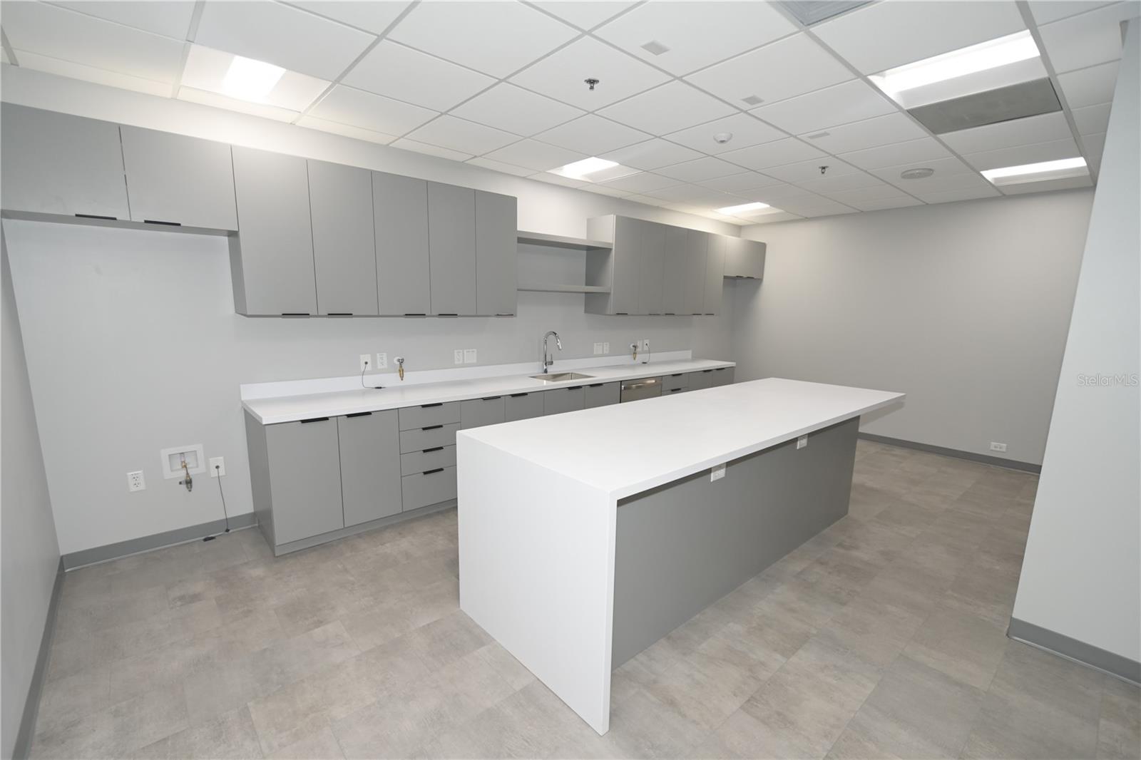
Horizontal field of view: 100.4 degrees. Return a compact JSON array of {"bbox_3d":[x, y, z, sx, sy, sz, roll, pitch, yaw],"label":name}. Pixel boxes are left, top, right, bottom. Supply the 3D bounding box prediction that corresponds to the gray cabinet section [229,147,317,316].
[{"bbox_3d":[-1.830,-0.869,2.924,0.375,0.917,0.380,-7,12,-40],"label":"gray cabinet section"}]

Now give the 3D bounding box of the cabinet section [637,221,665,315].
[{"bbox_3d":[0.725,-1.164,5.045,0.373,0.917,0.380,-7,12,-40],"label":"cabinet section"}]

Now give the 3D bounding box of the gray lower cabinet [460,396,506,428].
[{"bbox_3d":[-0.845,0.484,3.877,0.381,0.772,0.570,-6,12,-39],"label":"gray lower cabinet"}]

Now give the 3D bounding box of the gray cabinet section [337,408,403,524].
[{"bbox_3d":[-1.499,0.537,3.345,0.387,0.745,0.580,-7,12,-40],"label":"gray cabinet section"}]

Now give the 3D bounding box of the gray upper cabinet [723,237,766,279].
[{"bbox_3d":[2.064,-1.528,6.056,0.908,0.445,0.380,-6,12,-39],"label":"gray upper cabinet"}]

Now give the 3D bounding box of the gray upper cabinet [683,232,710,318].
[{"bbox_3d":[1.283,-1.211,5.451,0.386,0.908,0.380,-6,12,-39],"label":"gray upper cabinet"}]

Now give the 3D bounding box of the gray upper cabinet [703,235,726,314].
[{"bbox_3d":[1.571,-1.243,5.689,0.364,0.908,0.380,-6,12,-39],"label":"gray upper cabinet"}]

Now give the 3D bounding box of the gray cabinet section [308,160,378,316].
[{"bbox_3d":[-1.544,-0.902,3.162,0.373,0.917,0.380,-7,12,-40],"label":"gray cabinet section"}]

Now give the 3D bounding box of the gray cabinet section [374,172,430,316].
[{"bbox_3d":[-1.257,-0.935,3.400,0.375,0.917,0.380,-7,12,-40],"label":"gray cabinet section"}]

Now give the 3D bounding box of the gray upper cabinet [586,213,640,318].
[{"bbox_3d":[0.434,-1.114,4.750,0.375,0.908,0.380,-6,12,-39],"label":"gray upper cabinet"}]

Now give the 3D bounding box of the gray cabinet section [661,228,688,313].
[{"bbox_3d":[1.012,-1.197,5.283,0.376,0.917,0.380,-7,12,-40],"label":"gray cabinet section"}]

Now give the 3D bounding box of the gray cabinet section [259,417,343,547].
[{"bbox_3d":[-1.798,0.572,3.097,0.391,0.745,0.580,-7,12,-40],"label":"gray cabinet section"}]

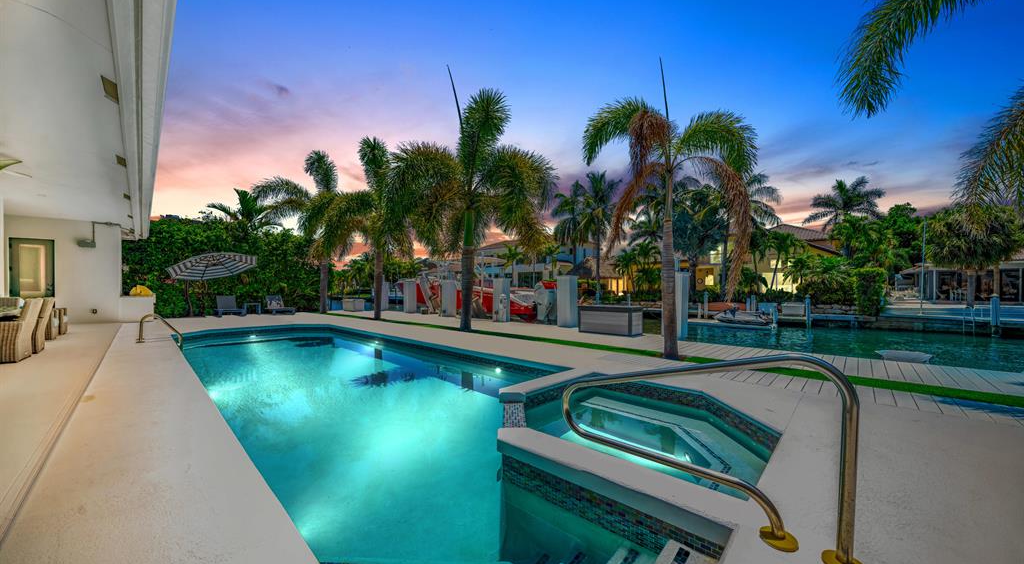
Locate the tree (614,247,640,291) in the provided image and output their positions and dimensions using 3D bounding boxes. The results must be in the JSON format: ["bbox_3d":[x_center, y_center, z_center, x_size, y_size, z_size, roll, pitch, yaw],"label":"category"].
[{"bbox_3d":[9.200,-0.950,27.500,2.200,3.800,2.200,1,-1,-44],"label":"tree"}]

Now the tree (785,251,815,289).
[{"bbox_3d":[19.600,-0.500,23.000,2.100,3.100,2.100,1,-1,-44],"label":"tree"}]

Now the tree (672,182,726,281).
[{"bbox_3d":[13.600,-3.000,25.000,4.200,8.400,4.200,1,-1,-44],"label":"tree"}]

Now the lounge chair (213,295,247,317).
[{"bbox_3d":[-11.750,0.978,14.084,1.600,0.860,0.720,-1,-1,43],"label":"lounge chair"}]

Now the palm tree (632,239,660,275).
[{"bbox_3d":[10.900,-1.450,27.800,2.400,3.900,2.400,1,-1,-44],"label":"palm tree"}]

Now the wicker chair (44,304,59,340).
[{"bbox_3d":[-10.050,0.814,7.036,0.680,0.750,0.750,-1,-1,43],"label":"wicker chair"}]

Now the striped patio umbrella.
[{"bbox_3d":[-11.360,0.100,12.900,2.600,2.500,2.500,1,-1,-44],"label":"striped patio umbrella"}]

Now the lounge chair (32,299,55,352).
[{"bbox_3d":[-8.100,0.707,5.608,0.650,0.900,0.700,-1,-1,43],"label":"lounge chair"}]

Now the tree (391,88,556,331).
[{"bbox_3d":[-1.030,-1.930,9.100,4.400,6.500,4.300,0,-1,0],"label":"tree"}]

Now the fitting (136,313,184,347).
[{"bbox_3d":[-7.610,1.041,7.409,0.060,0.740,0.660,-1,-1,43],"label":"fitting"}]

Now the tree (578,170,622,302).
[{"bbox_3d":[10.260,-5.437,40.111,5.200,15.500,5.200,0,-1,14],"label":"tree"}]

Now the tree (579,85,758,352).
[{"bbox_3d":[2.600,-1.050,5.620,2.850,4.650,2.800,1,-1,-44],"label":"tree"}]

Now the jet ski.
[{"bbox_3d":[15.000,2.244,22.261,3.150,1.150,1.200,-1,-1,43],"label":"jet ski"}]

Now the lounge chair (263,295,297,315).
[{"bbox_3d":[-10.200,1.010,15.000,0.720,0.800,1.750,1,-1,-44],"label":"lounge chair"}]

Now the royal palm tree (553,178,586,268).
[{"bbox_3d":[7.700,-5.461,44.112,5.200,15.200,5.200,0,-1,10],"label":"royal palm tree"}]

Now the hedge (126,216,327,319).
[{"bbox_3d":[-11.800,-0.450,14.650,6.900,3.750,1.500,1,-1,-44],"label":"hedge"}]

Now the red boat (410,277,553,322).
[{"bbox_3d":[-2.300,0.567,15.592,9.000,1.750,2.600,-1,-1,43],"label":"red boat"}]

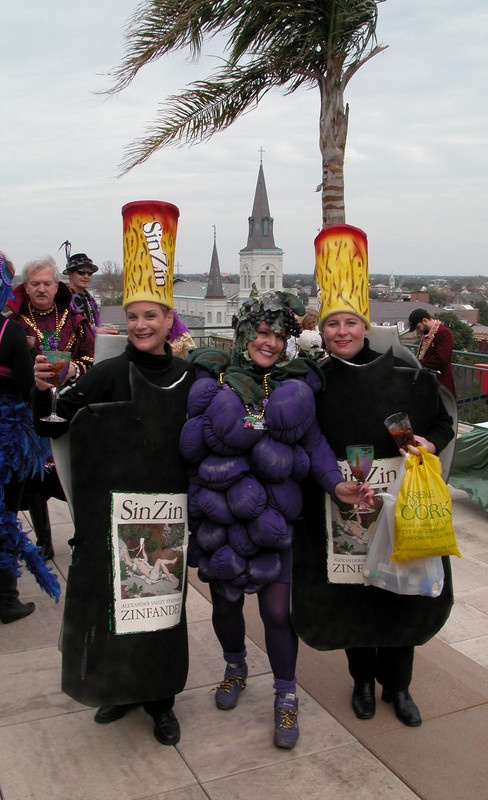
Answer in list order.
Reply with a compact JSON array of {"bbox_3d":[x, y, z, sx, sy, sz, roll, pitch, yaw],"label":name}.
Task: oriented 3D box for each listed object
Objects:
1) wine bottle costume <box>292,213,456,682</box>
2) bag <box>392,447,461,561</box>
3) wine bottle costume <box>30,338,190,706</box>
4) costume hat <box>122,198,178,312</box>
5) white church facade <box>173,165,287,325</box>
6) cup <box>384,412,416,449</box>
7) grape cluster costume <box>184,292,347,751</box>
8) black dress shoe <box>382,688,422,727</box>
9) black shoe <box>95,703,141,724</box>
[{"bbox_3d":[0.495,0.264,2.998,0.590,1.800,0.430,2,9,10],"label":"wine bottle costume"},{"bbox_3d":[0.625,0.354,2.688,0.220,0.380,0.090,-2,9,3],"label":"bag"},{"bbox_3d":[-0.455,0.412,2.829,0.510,1.220,0.420,-4,10,-25],"label":"wine bottle costume"},{"bbox_3d":[-0.328,-0.506,2.745,0.200,0.360,0.200,-1,9,-15],"label":"costume hat"},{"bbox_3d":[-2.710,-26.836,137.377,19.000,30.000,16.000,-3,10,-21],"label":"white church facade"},{"bbox_3d":[0.537,0.112,2.650,0.085,0.125,0.085,-18,12,4],"label":"cup"},{"bbox_3d":[0.070,0.428,2.893,0.580,1.650,0.500,0,9,2],"label":"grape cluster costume"},{"bbox_3d":[0.622,1.173,3.107,0.095,0.110,0.250,-3,9,-16],"label":"black dress shoe"},{"bbox_3d":[-0.455,1.179,3.103,0.260,0.100,0.100,-7,12,-38],"label":"black shoe"}]

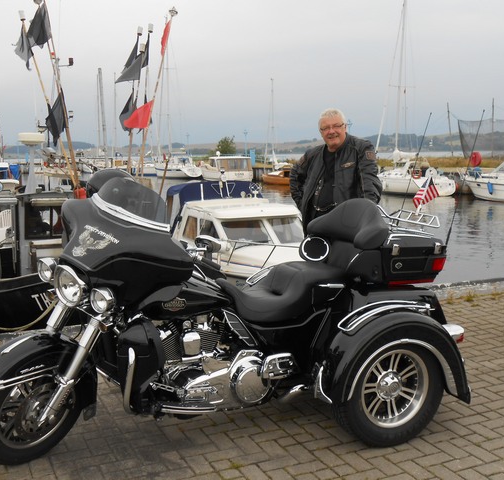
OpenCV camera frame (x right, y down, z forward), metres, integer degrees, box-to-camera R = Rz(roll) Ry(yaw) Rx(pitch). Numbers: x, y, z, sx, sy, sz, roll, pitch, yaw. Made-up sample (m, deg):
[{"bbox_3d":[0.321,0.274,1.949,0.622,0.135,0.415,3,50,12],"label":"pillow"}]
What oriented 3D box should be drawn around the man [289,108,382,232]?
[{"bbox_3d":[0.579,-0.009,4.988,0.640,1.820,0.420,1,7,16],"label":"man"}]

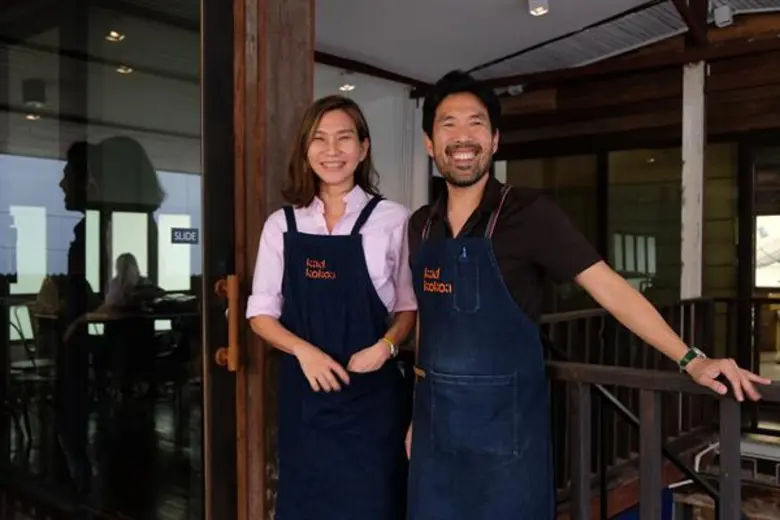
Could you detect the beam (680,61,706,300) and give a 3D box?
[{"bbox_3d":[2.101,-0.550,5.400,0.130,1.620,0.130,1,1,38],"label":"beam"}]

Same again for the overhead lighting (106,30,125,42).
[{"bbox_3d":[-1.584,-1.290,4.500,0.100,0.060,0.100,0,1,0],"label":"overhead lighting"}]

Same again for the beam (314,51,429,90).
[{"bbox_3d":[-0.125,-1.396,5.797,0.080,0.075,1.270,1,1,38],"label":"beam"}]

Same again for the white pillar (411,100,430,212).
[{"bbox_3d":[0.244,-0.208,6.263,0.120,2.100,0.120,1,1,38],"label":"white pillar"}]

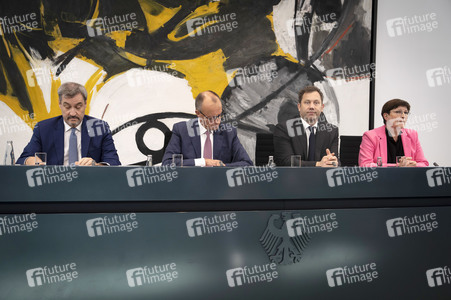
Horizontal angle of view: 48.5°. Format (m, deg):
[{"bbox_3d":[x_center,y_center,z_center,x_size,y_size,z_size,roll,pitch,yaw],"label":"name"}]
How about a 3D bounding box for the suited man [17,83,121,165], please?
[{"bbox_3d":[-0.885,0.250,2.850,0.620,1.280,0.750,0,2,-14],"label":"suited man"}]

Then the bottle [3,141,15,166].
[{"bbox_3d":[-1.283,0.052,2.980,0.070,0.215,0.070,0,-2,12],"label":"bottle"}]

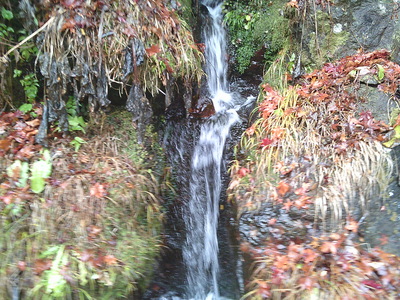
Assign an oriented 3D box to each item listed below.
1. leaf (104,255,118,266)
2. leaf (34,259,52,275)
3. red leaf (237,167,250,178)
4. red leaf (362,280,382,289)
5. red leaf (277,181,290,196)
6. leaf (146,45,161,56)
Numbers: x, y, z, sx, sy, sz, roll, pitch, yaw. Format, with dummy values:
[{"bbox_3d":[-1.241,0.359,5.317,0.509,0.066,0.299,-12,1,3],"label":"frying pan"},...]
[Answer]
[{"bbox_3d":[-0.322,0.402,1.430,0.051,0.012,0.044,0,57,-7],"label":"leaf"},{"bbox_3d":[-0.566,0.421,1.420,0.065,0.012,0.058,0,57,-3],"label":"leaf"},{"bbox_3d":[0.178,0.092,1.610,0.057,0.054,0.012,0,-27,6],"label":"red leaf"},{"bbox_3d":[0.602,0.469,1.370,0.070,0.012,0.035,0,31,6],"label":"red leaf"},{"bbox_3d":[0.340,0.157,1.600,0.057,0.066,0.012,0,-24,6],"label":"red leaf"},{"bbox_3d":[-0.204,-0.436,1.720,0.061,0.062,0.012,0,-21,0],"label":"leaf"}]

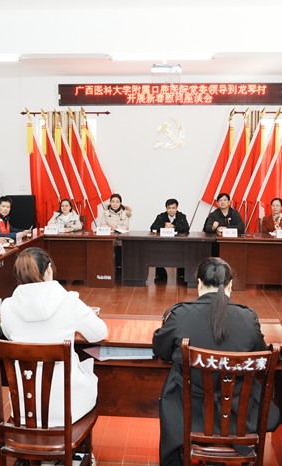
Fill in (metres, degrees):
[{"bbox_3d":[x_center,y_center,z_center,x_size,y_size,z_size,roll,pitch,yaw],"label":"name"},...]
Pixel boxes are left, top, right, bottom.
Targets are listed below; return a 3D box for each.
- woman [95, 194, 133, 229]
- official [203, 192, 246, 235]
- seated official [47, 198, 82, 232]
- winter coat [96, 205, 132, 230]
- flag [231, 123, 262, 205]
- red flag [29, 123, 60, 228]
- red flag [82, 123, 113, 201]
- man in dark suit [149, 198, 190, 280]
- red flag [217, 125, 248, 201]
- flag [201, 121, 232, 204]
[{"bbox_3d":[-0.416,0.055,8.112,0.530,1.320,0.760,1,7,3],"label":"woman"},{"bbox_3d":[1.238,0.097,7.847,0.620,1.340,0.760,1,6,5],"label":"official"},{"bbox_3d":[-1.158,0.112,8.046,0.520,1.230,0.720,1,6,2],"label":"seated official"},{"bbox_3d":[-0.430,-0.105,8.209,0.560,0.660,0.420,0,6,2],"label":"winter coat"},{"bbox_3d":[1.673,-1.102,8.322,0.500,1.350,0.150,1,6,5],"label":"flag"},{"bbox_3d":[-1.583,-0.927,8.608,0.500,1.780,0.180,1,6,5],"label":"red flag"},{"bbox_3d":[-0.717,-1.162,8.650,0.550,1.320,0.200,0,6,2],"label":"red flag"},{"bbox_3d":[0.448,0.123,7.915,0.570,1.260,0.760,1,6,5],"label":"man in dark suit"},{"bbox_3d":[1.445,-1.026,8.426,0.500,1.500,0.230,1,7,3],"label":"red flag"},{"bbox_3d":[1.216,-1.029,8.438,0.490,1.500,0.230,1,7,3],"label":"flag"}]

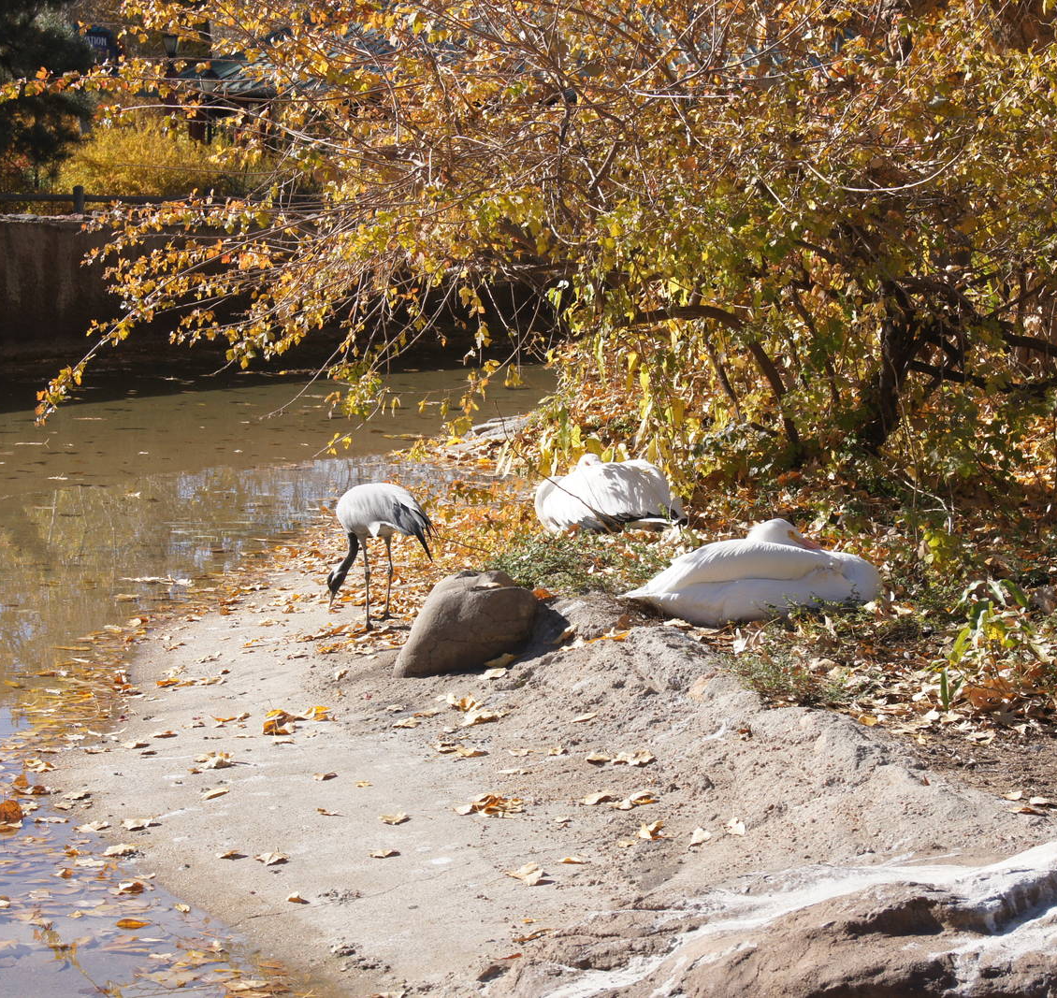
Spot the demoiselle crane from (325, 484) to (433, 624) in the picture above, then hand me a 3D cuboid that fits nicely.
[{"bbox_3d":[-0.525,0.193,12.100,0.470,0.500,0.210,4,7,33],"label":"demoiselle crane"}]

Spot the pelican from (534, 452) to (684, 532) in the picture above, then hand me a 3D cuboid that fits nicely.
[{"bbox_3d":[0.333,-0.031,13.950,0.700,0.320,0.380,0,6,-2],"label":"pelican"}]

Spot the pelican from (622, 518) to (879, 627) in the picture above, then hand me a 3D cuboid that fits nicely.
[{"bbox_3d":[0.735,0.229,11.250,0.860,0.330,0.370,-2,6,-14],"label":"pelican"}]

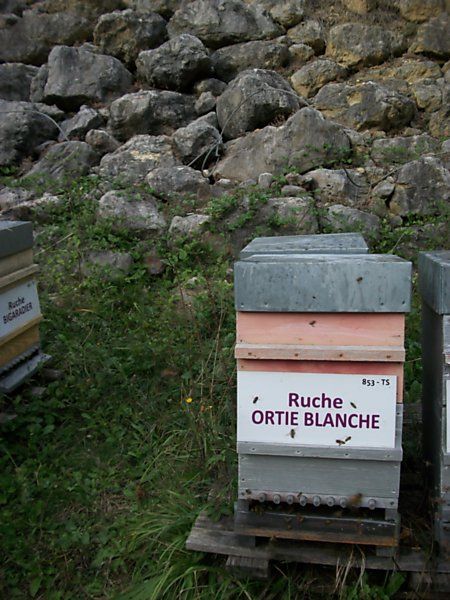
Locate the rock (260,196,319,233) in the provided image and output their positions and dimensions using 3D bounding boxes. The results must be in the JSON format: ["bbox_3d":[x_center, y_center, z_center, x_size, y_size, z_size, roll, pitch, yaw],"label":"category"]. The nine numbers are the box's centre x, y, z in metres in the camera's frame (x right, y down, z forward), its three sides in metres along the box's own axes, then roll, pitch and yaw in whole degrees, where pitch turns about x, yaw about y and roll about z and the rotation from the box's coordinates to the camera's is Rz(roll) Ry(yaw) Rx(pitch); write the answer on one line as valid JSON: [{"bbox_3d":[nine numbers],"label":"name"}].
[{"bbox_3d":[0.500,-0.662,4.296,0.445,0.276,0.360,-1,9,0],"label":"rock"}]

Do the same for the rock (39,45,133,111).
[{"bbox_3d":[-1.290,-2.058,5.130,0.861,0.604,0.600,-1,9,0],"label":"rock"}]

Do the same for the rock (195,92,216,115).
[{"bbox_3d":[-0.198,-1.995,5.632,0.223,0.223,0.201,-1,7,0],"label":"rock"}]

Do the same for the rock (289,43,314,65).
[{"bbox_3d":[0.831,-2.668,6.029,0.283,0.261,0.244,-1,7,2],"label":"rock"}]

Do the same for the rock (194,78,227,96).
[{"bbox_3d":[-0.151,-2.207,5.762,0.332,0.187,0.224,-1,7,0],"label":"rock"}]

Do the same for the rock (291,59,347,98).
[{"bbox_3d":[0.982,-2.326,5.825,0.576,0.420,0.495,-1,8,0],"label":"rock"}]

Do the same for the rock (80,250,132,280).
[{"bbox_3d":[-0.906,-0.271,4.239,0.389,0.278,0.296,-1,8,0],"label":"rock"}]

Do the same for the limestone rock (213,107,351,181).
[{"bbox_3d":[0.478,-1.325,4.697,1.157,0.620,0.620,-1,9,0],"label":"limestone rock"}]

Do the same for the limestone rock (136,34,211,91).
[{"bbox_3d":[-0.562,-2.594,6.058,0.792,0.612,0.678,-1,8,0],"label":"limestone rock"}]

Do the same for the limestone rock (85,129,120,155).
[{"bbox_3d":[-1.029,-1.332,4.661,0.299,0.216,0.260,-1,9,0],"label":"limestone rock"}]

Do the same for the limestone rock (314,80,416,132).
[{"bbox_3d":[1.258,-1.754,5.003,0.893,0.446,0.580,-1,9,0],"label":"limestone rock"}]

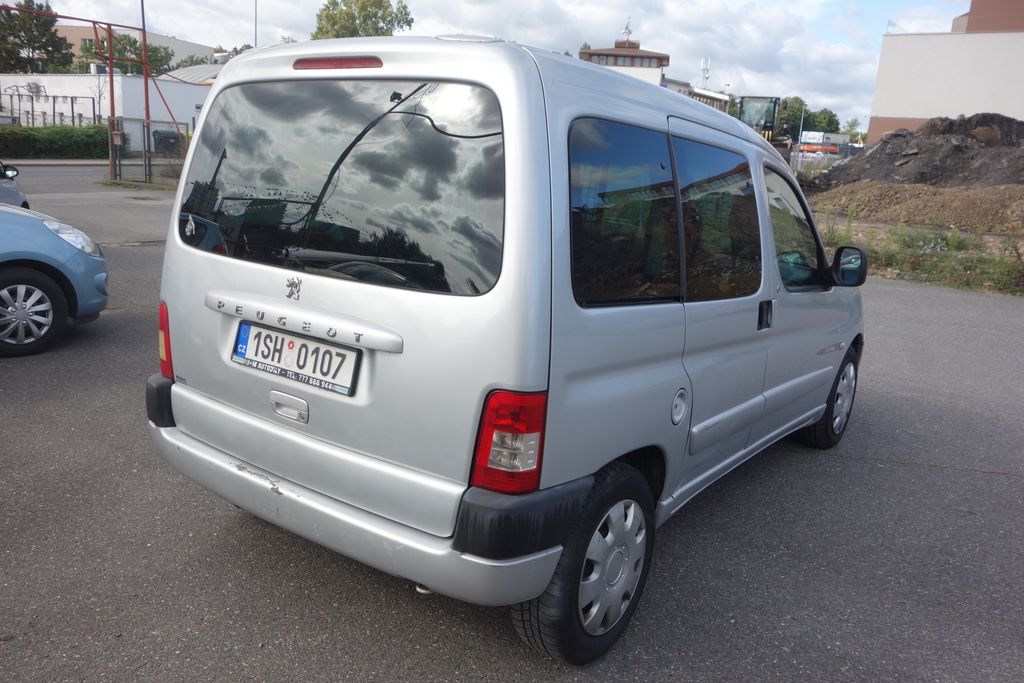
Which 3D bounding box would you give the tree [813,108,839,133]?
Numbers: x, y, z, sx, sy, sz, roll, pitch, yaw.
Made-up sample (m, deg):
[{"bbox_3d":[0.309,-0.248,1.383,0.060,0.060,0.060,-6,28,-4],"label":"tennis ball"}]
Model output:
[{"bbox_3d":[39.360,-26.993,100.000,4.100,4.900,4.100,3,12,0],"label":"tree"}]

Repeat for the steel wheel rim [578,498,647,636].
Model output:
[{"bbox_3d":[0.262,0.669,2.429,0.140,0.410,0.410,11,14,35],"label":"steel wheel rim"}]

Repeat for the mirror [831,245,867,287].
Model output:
[{"bbox_3d":[1.554,-0.349,3.689,0.170,0.178,0.110,11,14,35],"label":"mirror"}]

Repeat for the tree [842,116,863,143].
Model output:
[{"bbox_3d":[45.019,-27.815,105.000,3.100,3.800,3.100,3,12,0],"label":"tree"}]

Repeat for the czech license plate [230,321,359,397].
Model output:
[{"bbox_3d":[-0.625,0.042,2.272,0.530,0.127,0.020,11,-1,35],"label":"czech license plate"}]

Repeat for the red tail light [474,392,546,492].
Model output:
[{"bbox_3d":[-0.008,0.236,1.910,0.180,0.265,0.100,11,14,35],"label":"red tail light"}]

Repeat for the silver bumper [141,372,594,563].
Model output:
[{"bbox_3d":[-0.567,0.389,2.454,1.700,0.320,0.340,11,14,35],"label":"silver bumper"}]

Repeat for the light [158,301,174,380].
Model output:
[{"bbox_3d":[-1.194,-0.003,2.744,0.180,0.265,0.100,11,14,35],"label":"light"}]

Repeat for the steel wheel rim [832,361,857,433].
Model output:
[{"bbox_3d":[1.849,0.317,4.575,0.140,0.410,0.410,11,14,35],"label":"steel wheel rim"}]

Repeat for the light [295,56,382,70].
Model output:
[{"bbox_3d":[-0.486,-0.787,2.232,0.370,0.040,0.030,11,3,35],"label":"light"}]

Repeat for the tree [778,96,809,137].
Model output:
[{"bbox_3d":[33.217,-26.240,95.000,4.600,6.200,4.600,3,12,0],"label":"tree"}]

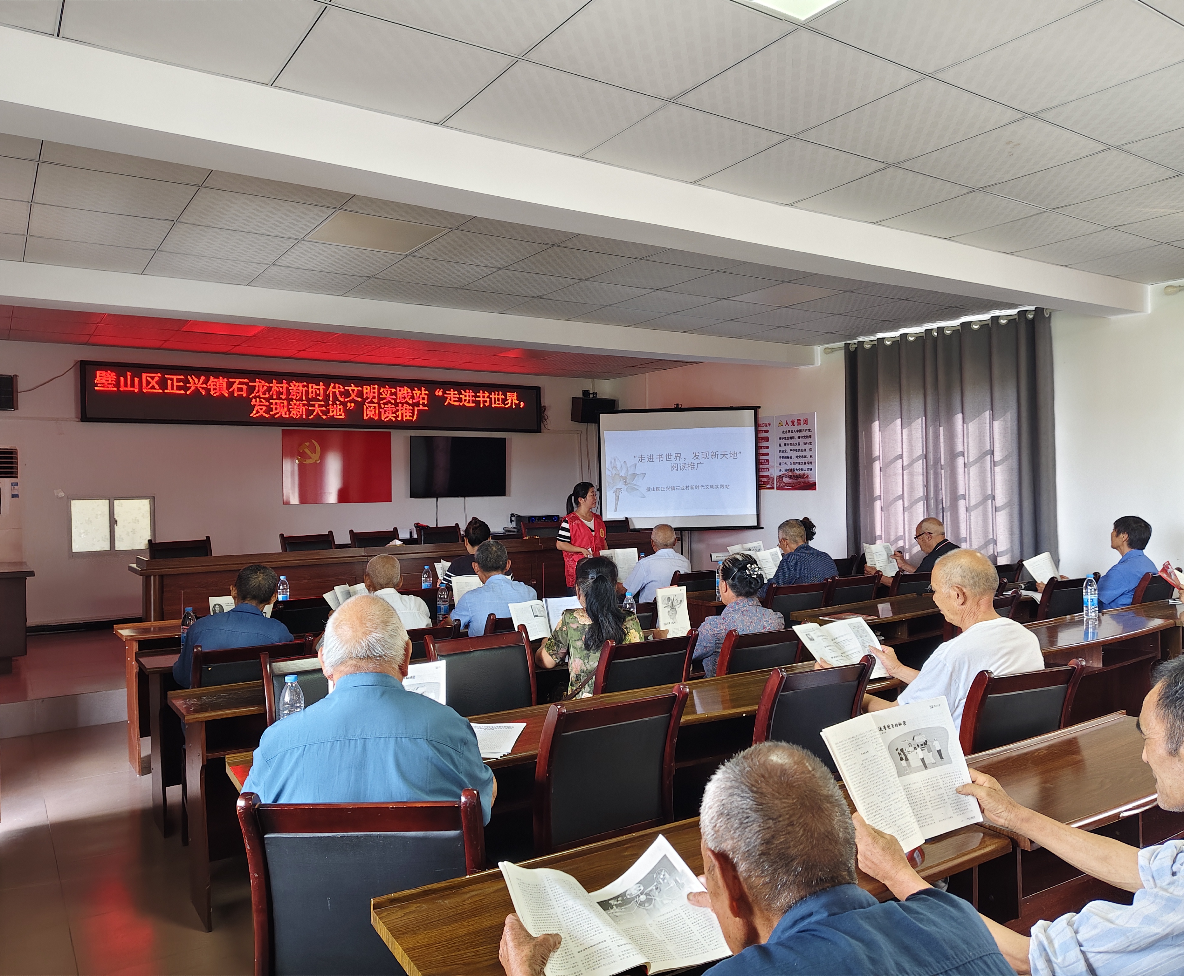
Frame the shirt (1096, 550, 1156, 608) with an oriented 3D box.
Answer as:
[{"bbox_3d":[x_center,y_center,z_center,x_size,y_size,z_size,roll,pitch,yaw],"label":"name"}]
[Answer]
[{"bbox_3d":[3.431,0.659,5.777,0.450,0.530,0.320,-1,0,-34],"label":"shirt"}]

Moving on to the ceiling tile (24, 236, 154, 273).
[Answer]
[{"bbox_3d":[-2.812,-1.301,5.057,0.605,0.020,0.605,-1,0,-34],"label":"ceiling tile"}]

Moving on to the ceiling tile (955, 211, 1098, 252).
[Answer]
[{"bbox_3d":[2.392,-1.399,4.953,0.609,0.015,0.596,-1,0,-34],"label":"ceiling tile"}]

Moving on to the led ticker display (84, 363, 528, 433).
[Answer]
[{"bbox_3d":[-2.591,-0.890,9.357,4.730,0.540,0.100,-1,0,-34],"label":"led ticker display"}]

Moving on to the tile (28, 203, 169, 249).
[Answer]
[{"bbox_3d":[-2.471,-1.314,4.544,0.601,0.020,0.601,-1,0,-34],"label":"tile"}]

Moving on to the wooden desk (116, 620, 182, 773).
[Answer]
[{"bbox_3d":[-2.055,1.140,5.230,1.200,0.770,0.400,-1,0,-34],"label":"wooden desk"}]

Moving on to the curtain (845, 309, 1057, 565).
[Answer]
[{"bbox_3d":[2.969,-0.038,7.693,0.130,2.665,1.999,-1,0,-34],"label":"curtain"}]

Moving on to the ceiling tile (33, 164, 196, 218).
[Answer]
[{"bbox_3d":[-2.134,-1.315,4.052,0.605,0.020,0.605,-1,0,-34],"label":"ceiling tile"}]

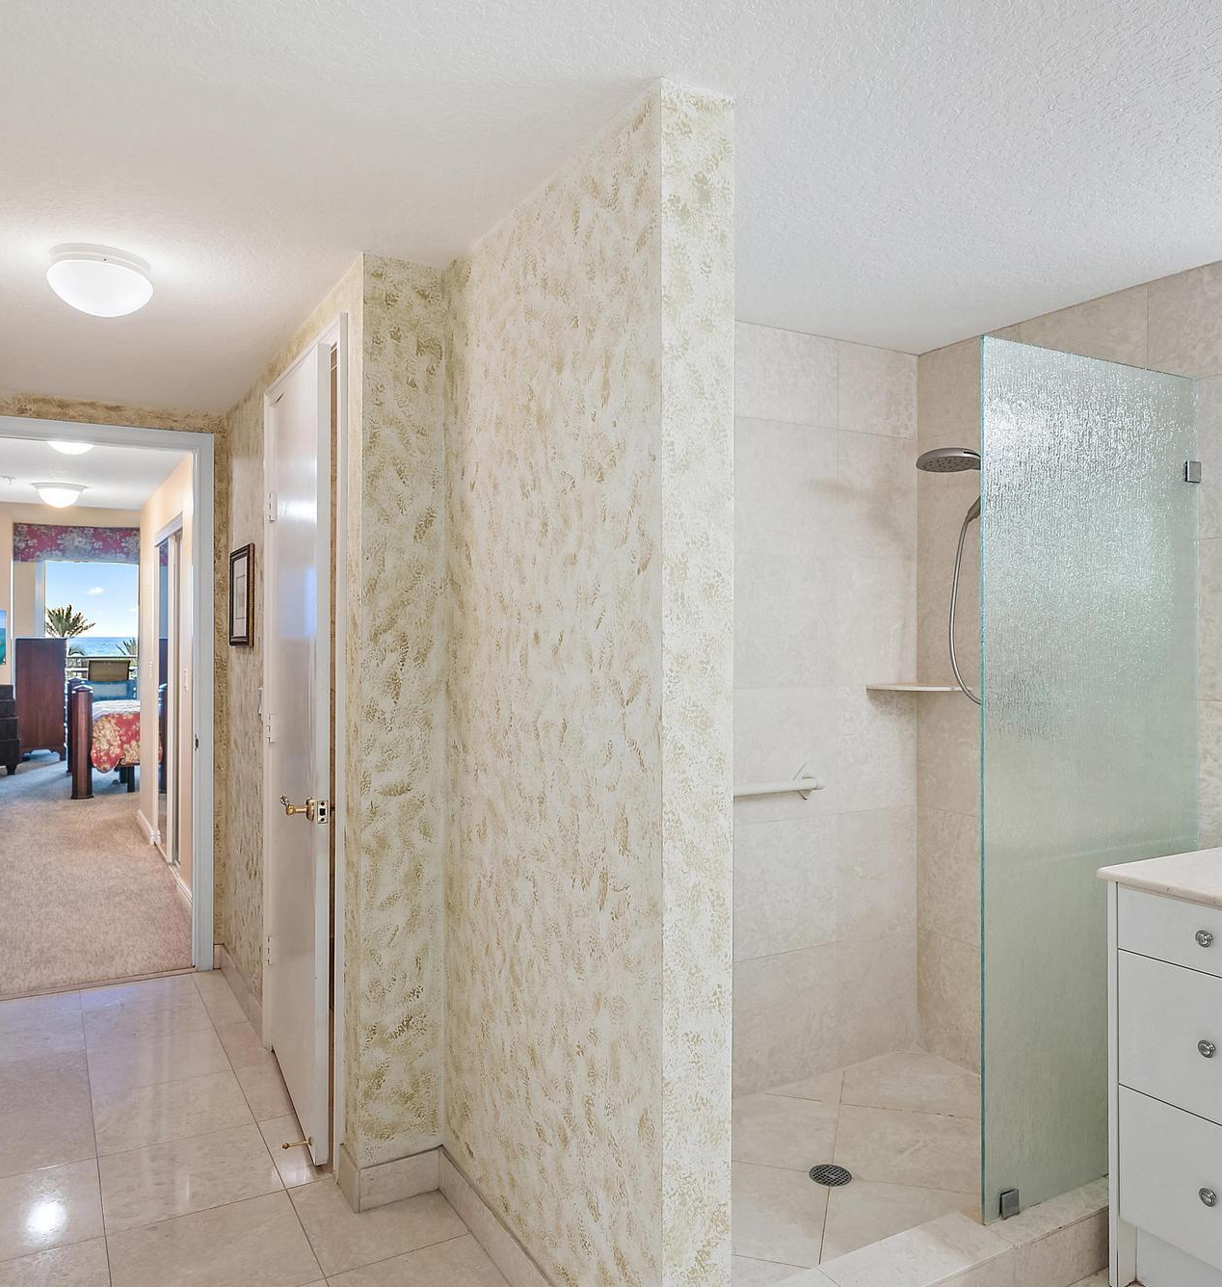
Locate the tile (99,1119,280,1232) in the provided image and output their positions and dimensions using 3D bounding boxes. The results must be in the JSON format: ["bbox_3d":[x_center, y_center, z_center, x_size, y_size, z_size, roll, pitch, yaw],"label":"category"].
[{"bbox_3d":[-1.085,1.369,2.620,0.405,0.010,0.405,0,0,-29],"label":"tile"}]

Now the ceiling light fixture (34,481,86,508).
[{"bbox_3d":[-3.406,-0.906,6.299,0.307,0.133,0.307,0,0,-29],"label":"ceiling light fixture"}]

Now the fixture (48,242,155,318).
[{"bbox_3d":[-1.251,-0.874,2.501,0.235,0.134,0.235,0,0,-29],"label":"fixture"}]

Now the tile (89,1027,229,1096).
[{"bbox_3d":[-1.478,1.368,3.328,0.405,0.010,0.405,0,0,-29],"label":"tile"}]

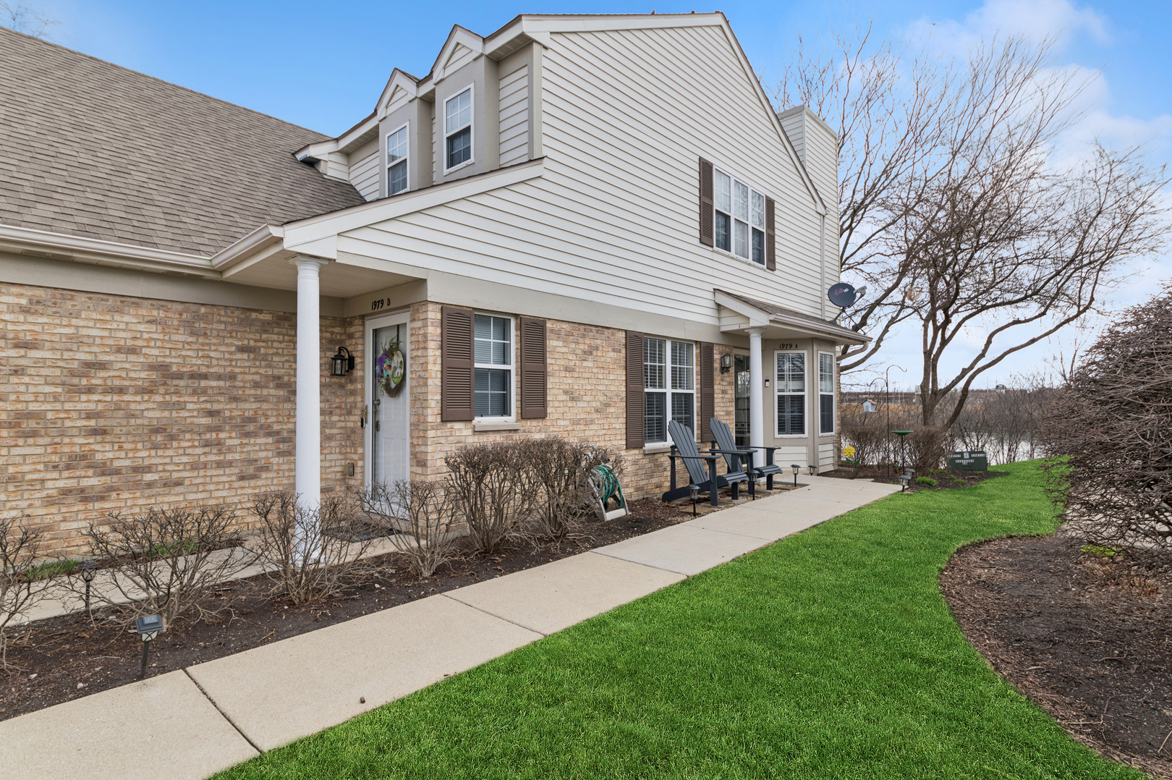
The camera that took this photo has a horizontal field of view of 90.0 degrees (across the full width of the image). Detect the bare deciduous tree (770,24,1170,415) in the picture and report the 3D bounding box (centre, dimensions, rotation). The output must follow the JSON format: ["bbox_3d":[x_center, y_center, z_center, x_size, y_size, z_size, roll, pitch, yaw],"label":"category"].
[{"bbox_3d":[8.893,-3.327,13.567,9.000,9.800,8.200,0,-1,0],"label":"bare deciduous tree"}]

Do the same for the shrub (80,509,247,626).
[{"bbox_3d":[-2.459,1.036,3.448,0.819,0.707,0.819,-1,-2,43],"label":"shrub"}]

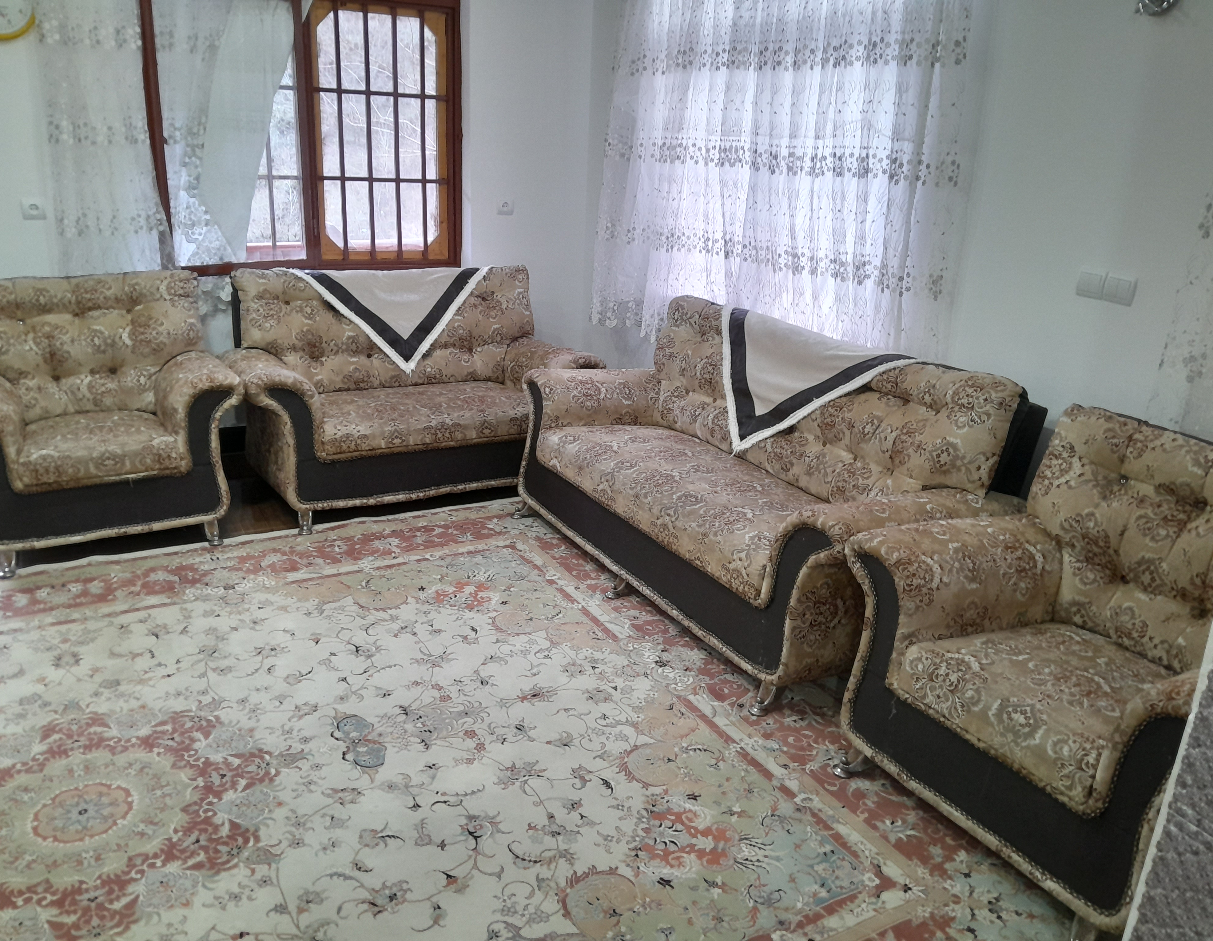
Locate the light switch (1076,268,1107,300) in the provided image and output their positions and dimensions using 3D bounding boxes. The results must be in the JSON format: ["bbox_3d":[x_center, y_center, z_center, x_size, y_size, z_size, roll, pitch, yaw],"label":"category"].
[{"bbox_3d":[1.402,-0.542,2.729,0.014,0.082,0.083,-8,21,-28],"label":"light switch"}]

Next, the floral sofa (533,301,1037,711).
[{"bbox_3d":[0.410,-0.047,3.324,0.890,0.905,1.950,-8,21,-28],"label":"floral sofa"}]

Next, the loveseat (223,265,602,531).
[{"bbox_3d":[-0.822,-0.385,4.173,1.560,0.910,0.890,-8,21,-28],"label":"loveseat"}]

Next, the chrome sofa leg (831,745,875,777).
[{"bbox_3d":[0.612,0.705,2.357,0.085,0.105,0.055,-8,21,-28],"label":"chrome sofa leg"}]

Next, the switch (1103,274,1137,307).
[{"bbox_3d":[1.446,-0.510,2.657,0.014,0.082,0.083,-8,21,-28],"label":"switch"}]

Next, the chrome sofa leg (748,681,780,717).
[{"bbox_3d":[0.439,0.615,2.604,0.085,0.105,0.055,-8,21,-28],"label":"chrome sofa leg"}]

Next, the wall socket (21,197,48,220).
[{"bbox_3d":[-2.280,-1.039,3.752,0.082,0.083,0.014,-8,21,-28],"label":"wall socket"}]

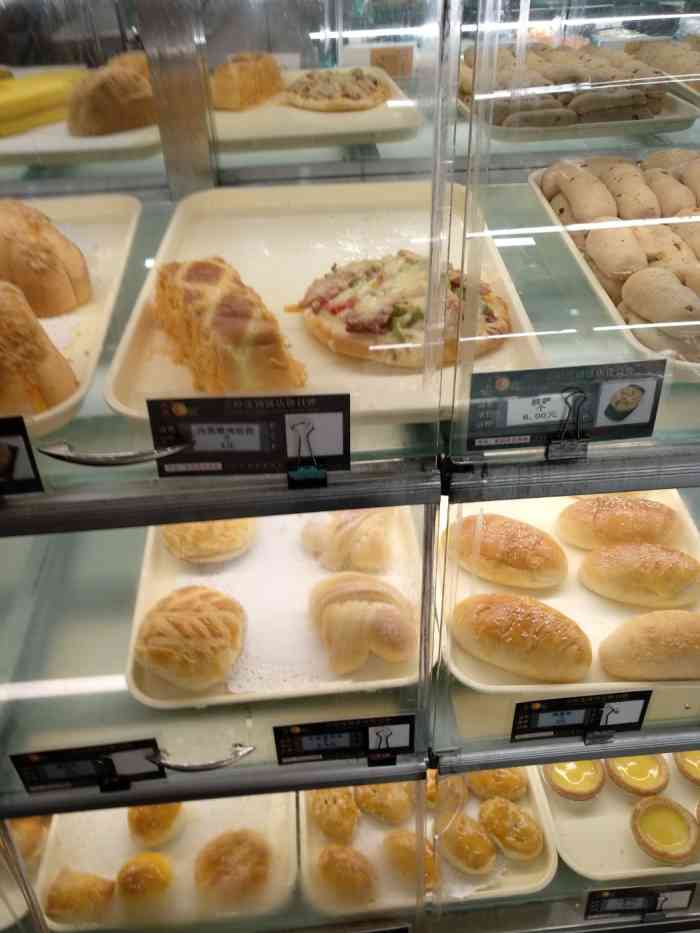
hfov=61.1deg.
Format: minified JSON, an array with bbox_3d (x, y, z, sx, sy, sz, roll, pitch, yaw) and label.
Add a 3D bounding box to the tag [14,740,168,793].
[{"bbox_3d":[-0.225,0.261,0.513,0.120,0.052,0.010,-4,28,-2],"label":"tag"}]

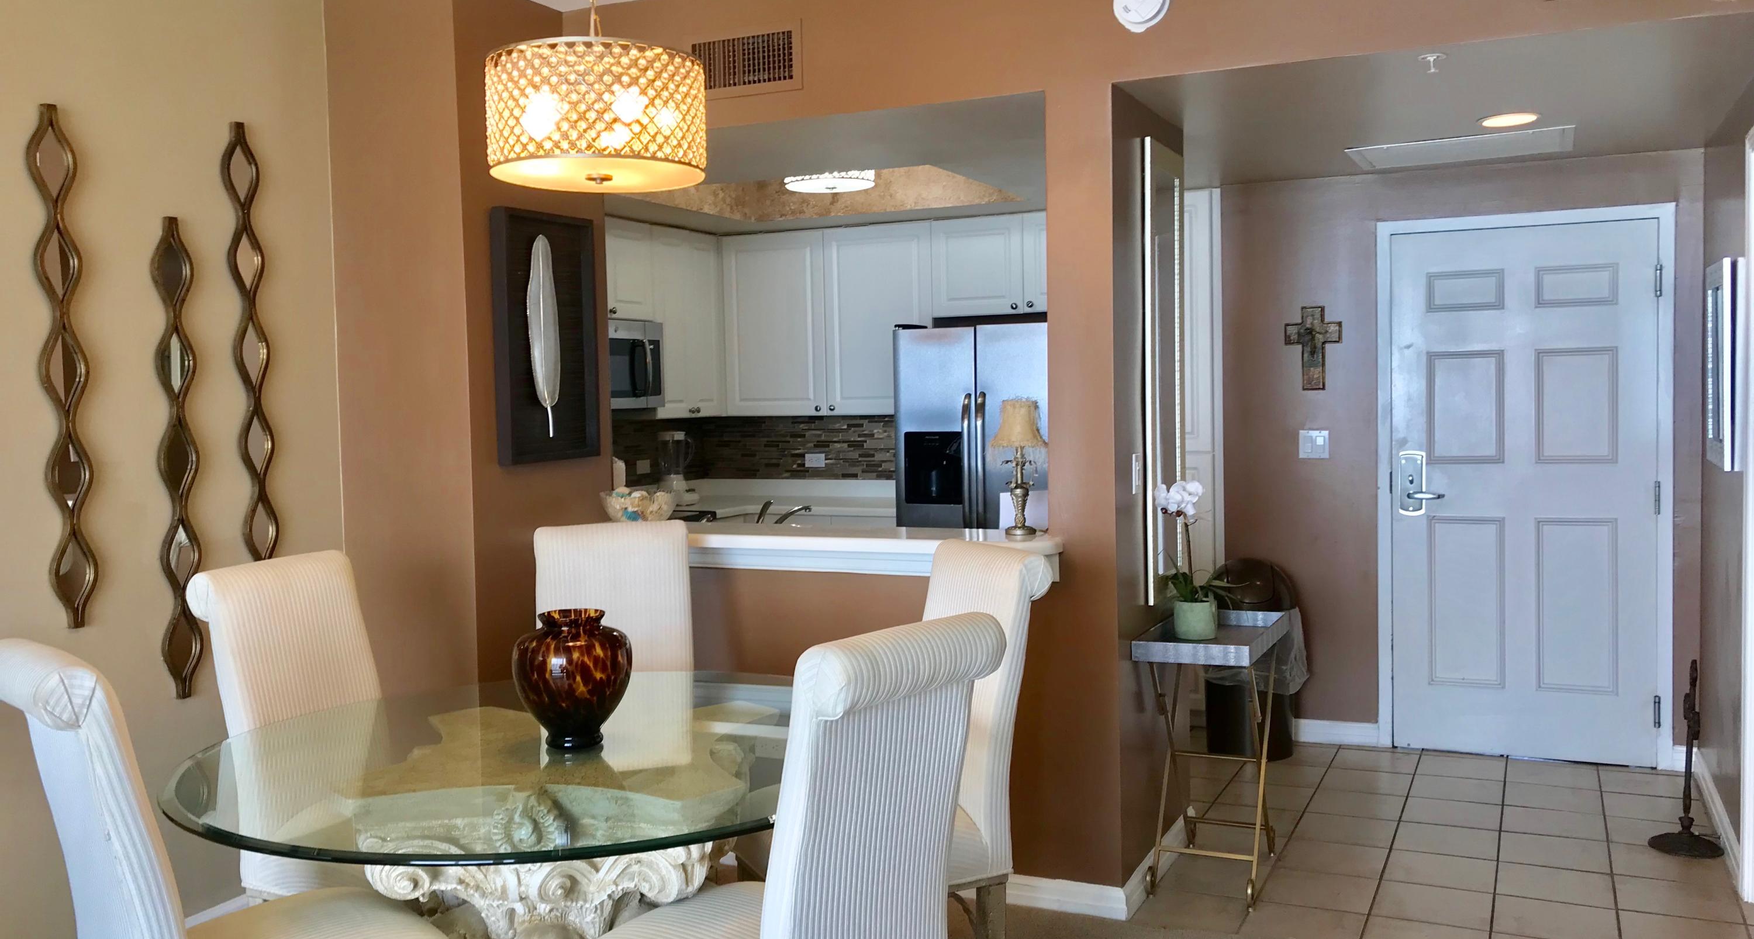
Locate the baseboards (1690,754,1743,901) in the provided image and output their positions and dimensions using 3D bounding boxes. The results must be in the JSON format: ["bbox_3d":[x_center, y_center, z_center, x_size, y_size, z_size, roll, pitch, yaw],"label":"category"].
[{"bbox_3d":[2.744,1.104,4.628,0.016,0.110,1.350,0,4,25],"label":"baseboards"}]

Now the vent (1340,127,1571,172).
[{"bbox_3d":[2.057,-1.130,5.001,0.715,0.030,0.550,1,4,25],"label":"vent"}]

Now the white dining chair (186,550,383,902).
[{"bbox_3d":[-1.193,0.769,3.325,0.660,1.090,0.450,0,4,27],"label":"white dining chair"}]

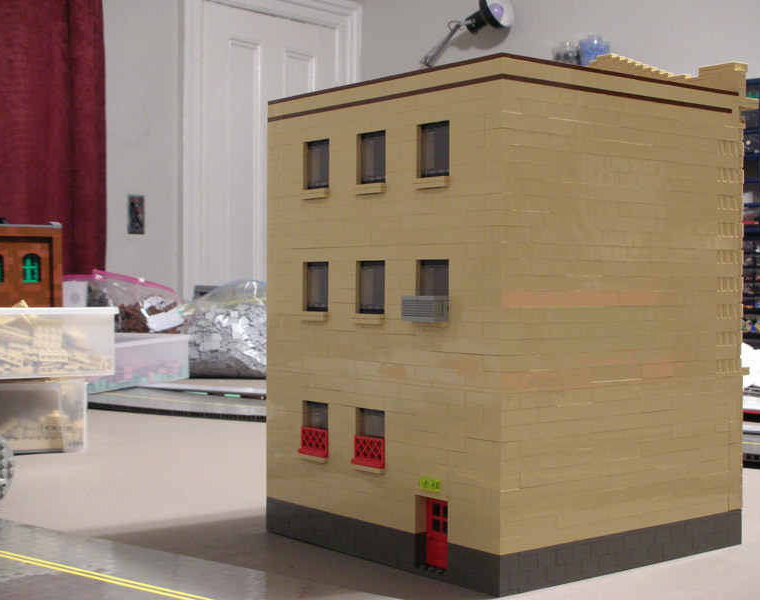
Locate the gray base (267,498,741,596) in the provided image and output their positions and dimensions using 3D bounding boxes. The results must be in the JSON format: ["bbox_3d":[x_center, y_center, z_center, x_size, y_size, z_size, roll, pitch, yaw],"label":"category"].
[{"bbox_3d":[0.089,0.166,0.920,0.247,0.026,0.256,0,1,-39],"label":"gray base"}]

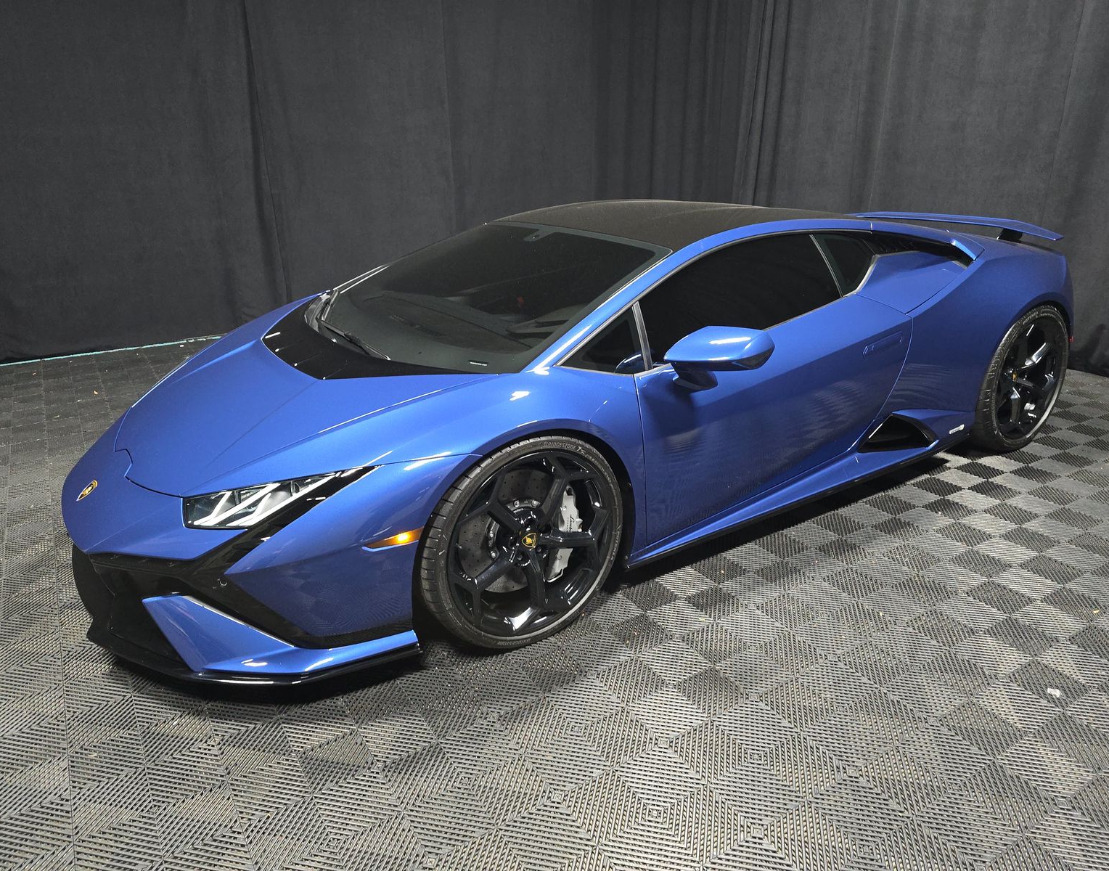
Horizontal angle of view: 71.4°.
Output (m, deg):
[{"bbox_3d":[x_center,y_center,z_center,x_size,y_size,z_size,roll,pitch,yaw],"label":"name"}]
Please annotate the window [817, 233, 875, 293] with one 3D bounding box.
[{"bbox_3d":[1.131,-0.658,2.917,0.276,0.242,0.080,-14,-1,-30],"label":"window"}]

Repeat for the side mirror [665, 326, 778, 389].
[{"bbox_3d":[0.466,-0.221,2.289,0.260,0.205,0.235,-14,24,-30],"label":"side mirror"}]

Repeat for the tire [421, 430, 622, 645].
[{"bbox_3d":[-0.112,0.271,2.280,0.650,0.650,0.245,-15,24,-32],"label":"tire"}]

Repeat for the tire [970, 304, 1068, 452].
[{"bbox_3d":[2.081,-0.291,3.609,0.690,0.690,0.305,-14,24,-30],"label":"tire"}]

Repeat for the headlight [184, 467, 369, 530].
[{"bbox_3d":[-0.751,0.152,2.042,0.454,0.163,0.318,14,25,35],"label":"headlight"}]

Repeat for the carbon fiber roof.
[{"bbox_3d":[0.451,-0.941,3.286,1.060,0.135,1.220,-14,24,-30],"label":"carbon fiber roof"}]

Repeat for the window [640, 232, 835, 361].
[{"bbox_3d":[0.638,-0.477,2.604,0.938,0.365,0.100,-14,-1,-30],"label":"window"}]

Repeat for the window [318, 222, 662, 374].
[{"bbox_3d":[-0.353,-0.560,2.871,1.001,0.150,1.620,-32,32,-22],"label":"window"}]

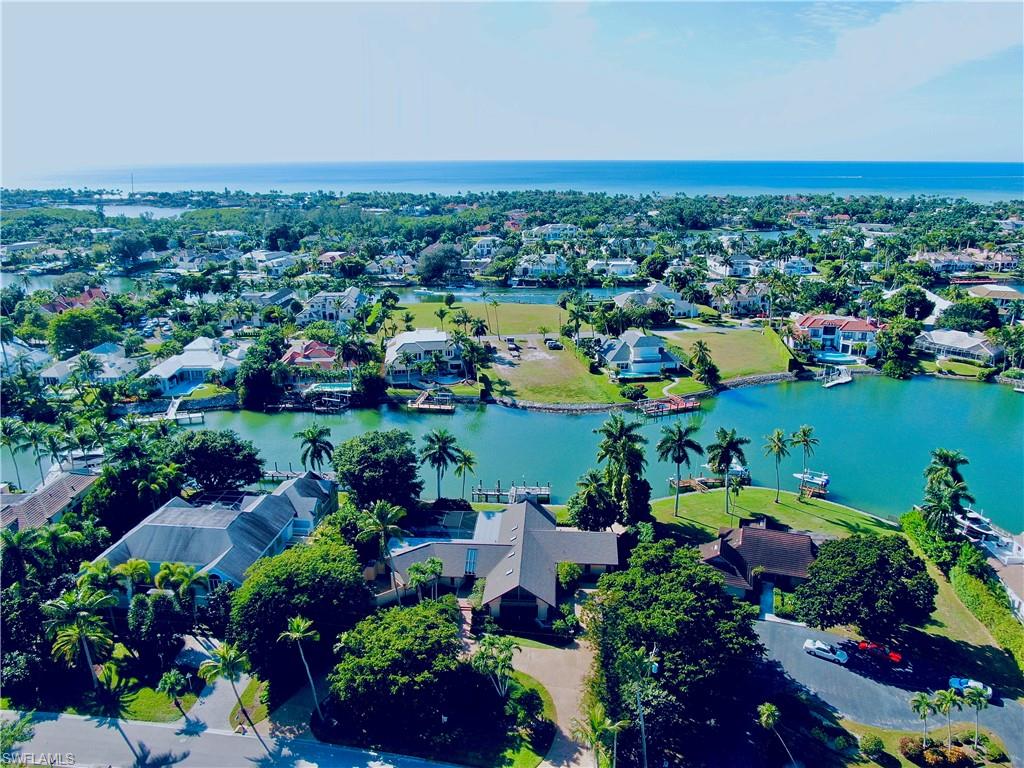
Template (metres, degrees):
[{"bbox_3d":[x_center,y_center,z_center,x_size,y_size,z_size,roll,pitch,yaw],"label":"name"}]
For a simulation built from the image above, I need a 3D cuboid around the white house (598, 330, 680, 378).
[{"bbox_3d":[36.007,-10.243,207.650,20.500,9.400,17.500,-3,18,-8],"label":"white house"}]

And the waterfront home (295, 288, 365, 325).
[{"bbox_3d":[-68.840,-29.670,275.000,23.700,9.500,26.220,0,17,0],"label":"waterfront home"}]

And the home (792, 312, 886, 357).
[{"bbox_3d":[103.508,-16.379,227.066,25.500,9.300,20.000,3,18,10],"label":"home"}]

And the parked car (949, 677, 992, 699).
[{"bbox_3d":[52.000,34.479,80.576,4.250,1.370,1.800,6,19,17],"label":"parked car"}]

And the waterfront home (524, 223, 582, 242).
[{"bbox_3d":[29.500,-112.383,524.649,39.000,11.500,26.000,0,18,0],"label":"waterfront home"}]

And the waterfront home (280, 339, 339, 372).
[{"bbox_3d":[-58.300,-8.046,211.487,18.500,7.300,18.500,0,18,0],"label":"waterfront home"}]

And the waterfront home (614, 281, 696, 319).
[{"bbox_3d":[58.500,-34.650,293.270,31.000,8.500,33.000,1,18,2],"label":"waterfront home"}]

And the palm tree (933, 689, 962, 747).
[{"bbox_3d":[43.665,34.063,71.771,2.920,7.500,2.900,0,18,0],"label":"palm tree"}]

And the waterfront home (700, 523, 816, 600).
[{"bbox_3d":[36.600,25.837,106.623,18.800,6.200,18.000,5,18,15],"label":"waterfront home"}]

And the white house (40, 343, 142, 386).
[{"bbox_3d":[-115.490,-5.450,201.730,22.190,7.000,27.230,0,17,0],"label":"white house"}]

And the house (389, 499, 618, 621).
[{"bbox_3d":[-0.450,25.880,106.322,33.500,6.300,24.500,1,18,3],"label":"house"}]

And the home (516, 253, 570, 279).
[{"bbox_3d":[16.400,-63.819,382.633,27.000,10.000,20.000,0,18,0],"label":"home"}]

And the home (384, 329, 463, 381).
[{"bbox_3d":[-25.600,-8.760,211.260,22.500,8.800,29.000,0,18,-1],"label":"home"}]

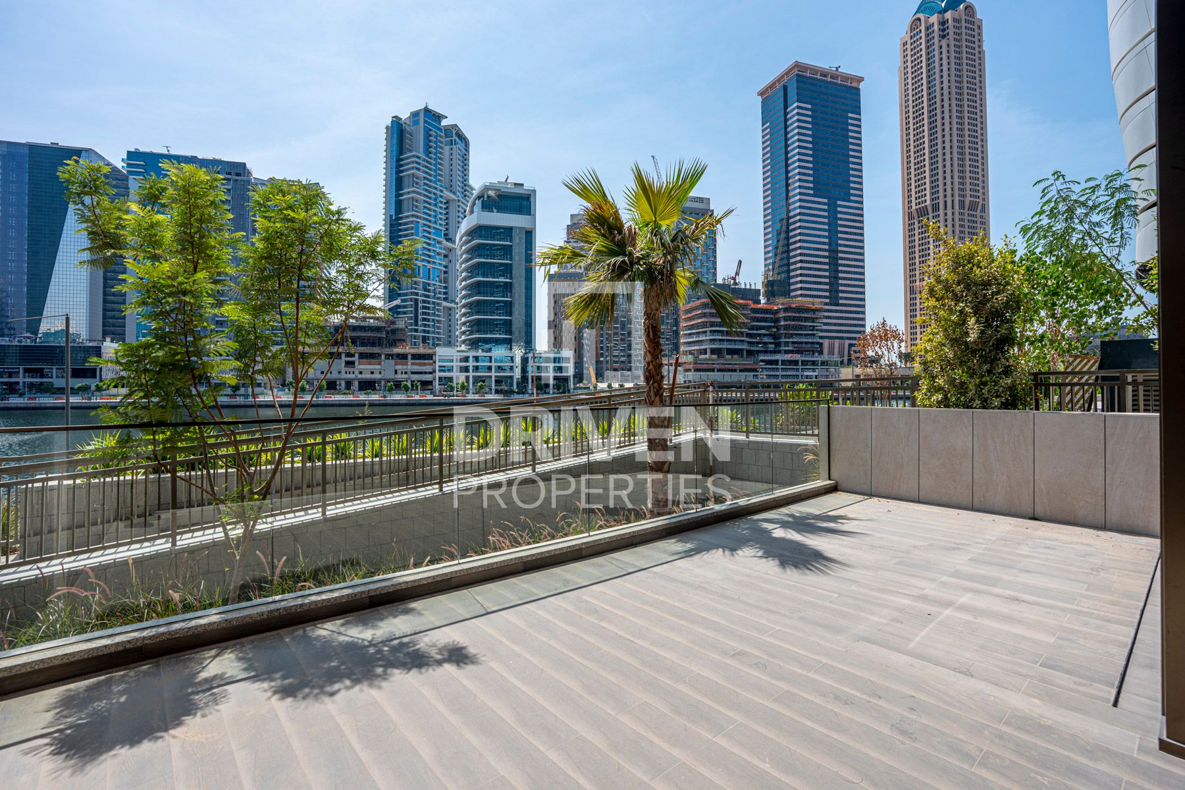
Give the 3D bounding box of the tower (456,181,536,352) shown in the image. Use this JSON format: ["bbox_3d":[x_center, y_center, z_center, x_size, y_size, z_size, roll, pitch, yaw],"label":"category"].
[{"bbox_3d":[-41.560,-44.970,230.810,31.500,82.400,28.000,0,1,-12],"label":"tower"}]

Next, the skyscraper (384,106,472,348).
[{"bbox_3d":[-103.880,-86.220,338.510,26.000,166.300,53.000,0,1,27],"label":"skyscraper"}]

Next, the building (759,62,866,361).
[{"bbox_3d":[133.460,-95.410,324.530,48.500,189.630,33.000,0,1,-19],"label":"building"}]

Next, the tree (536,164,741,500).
[{"bbox_3d":[0.620,-0.720,6.650,2.550,4.450,2.400,0,1,0],"label":"tree"}]

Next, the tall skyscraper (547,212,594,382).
[{"bbox_3d":[-12.500,-54.500,302.000,28.000,98.000,27.000,0,1,-5],"label":"tall skyscraper"}]

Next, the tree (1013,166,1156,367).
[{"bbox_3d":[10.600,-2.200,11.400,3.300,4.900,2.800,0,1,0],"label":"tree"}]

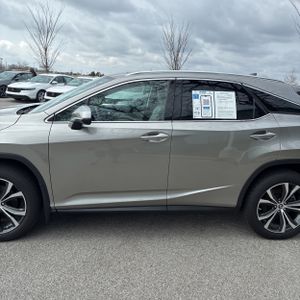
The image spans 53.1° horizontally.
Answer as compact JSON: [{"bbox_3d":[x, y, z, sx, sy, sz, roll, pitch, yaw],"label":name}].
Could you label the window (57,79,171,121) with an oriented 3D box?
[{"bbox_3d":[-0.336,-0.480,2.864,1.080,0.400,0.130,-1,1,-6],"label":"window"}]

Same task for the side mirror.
[{"bbox_3d":[-0.610,-0.272,2.639,0.200,0.210,0.240,1,13,-6],"label":"side mirror"}]

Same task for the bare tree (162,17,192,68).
[{"bbox_3d":[2.012,-7.552,25.383,2.650,6.721,2.650,0,13,-6],"label":"bare tree"}]

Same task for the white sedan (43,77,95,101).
[{"bbox_3d":[-3.214,-3.050,15.828,1.860,1.450,4.900,9,14,24],"label":"white sedan"}]

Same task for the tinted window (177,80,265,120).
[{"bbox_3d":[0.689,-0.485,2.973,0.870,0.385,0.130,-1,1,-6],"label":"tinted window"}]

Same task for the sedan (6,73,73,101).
[{"bbox_3d":[-5.798,-3.534,17.114,1.860,1.450,4.900,8,14,21],"label":"sedan"}]

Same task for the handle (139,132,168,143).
[{"bbox_3d":[0.045,-0.115,2.791,0.255,0.075,0.060,1,13,-6],"label":"handle"}]

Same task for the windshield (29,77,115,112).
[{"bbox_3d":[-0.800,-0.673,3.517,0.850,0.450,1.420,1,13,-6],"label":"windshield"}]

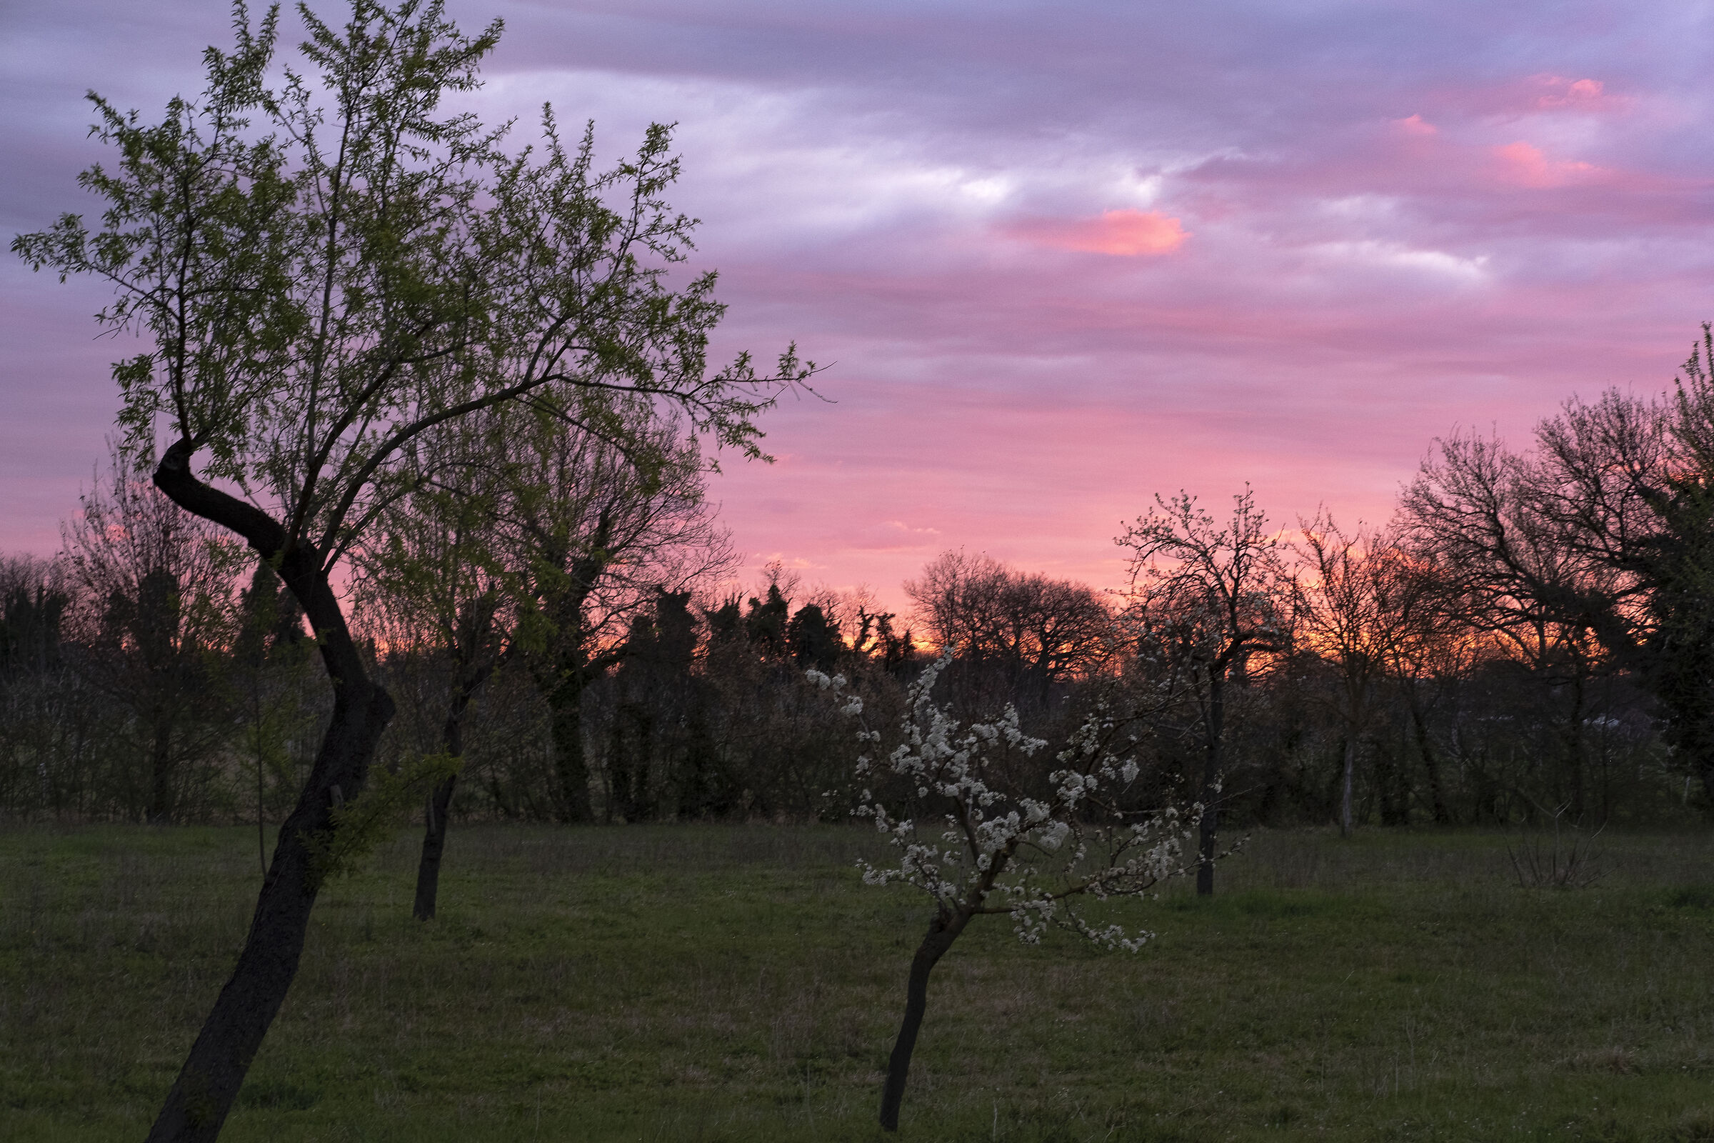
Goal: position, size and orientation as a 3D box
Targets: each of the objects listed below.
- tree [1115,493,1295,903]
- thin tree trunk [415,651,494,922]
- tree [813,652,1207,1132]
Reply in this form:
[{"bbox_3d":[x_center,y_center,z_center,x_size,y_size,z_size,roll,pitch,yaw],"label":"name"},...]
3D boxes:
[{"bbox_3d":[2.663,0.922,19.300,1.342,3.115,1.300,0,-3,0],"label":"tree"},{"bbox_3d":[-2.757,1.475,17.200,0.539,1.817,0.400,0,-3,0],"label":"thin tree trunk"},{"bbox_3d":[0.544,1.144,9.000,1.409,1.715,1.250,0,-3,0],"label":"tree"}]

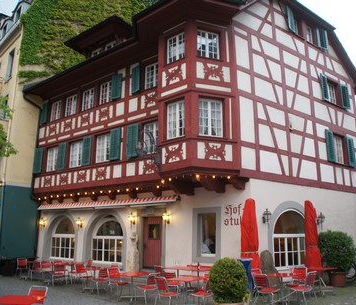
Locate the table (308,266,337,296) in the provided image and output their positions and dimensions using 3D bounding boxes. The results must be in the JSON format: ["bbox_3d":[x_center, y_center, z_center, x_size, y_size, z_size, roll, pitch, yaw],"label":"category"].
[{"bbox_3d":[4.913,4.373,11.811,0.920,0.740,0.660,10,-17,-35],"label":"table"}]

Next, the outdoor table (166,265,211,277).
[{"bbox_3d":[0.343,4.372,11.755,1.450,0.740,0.800,-10,-17,36],"label":"outdoor table"}]

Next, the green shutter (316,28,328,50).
[{"bbox_3d":[6.826,-5.415,16.287,0.540,1.050,0.060,3,-13,-13],"label":"green shutter"}]

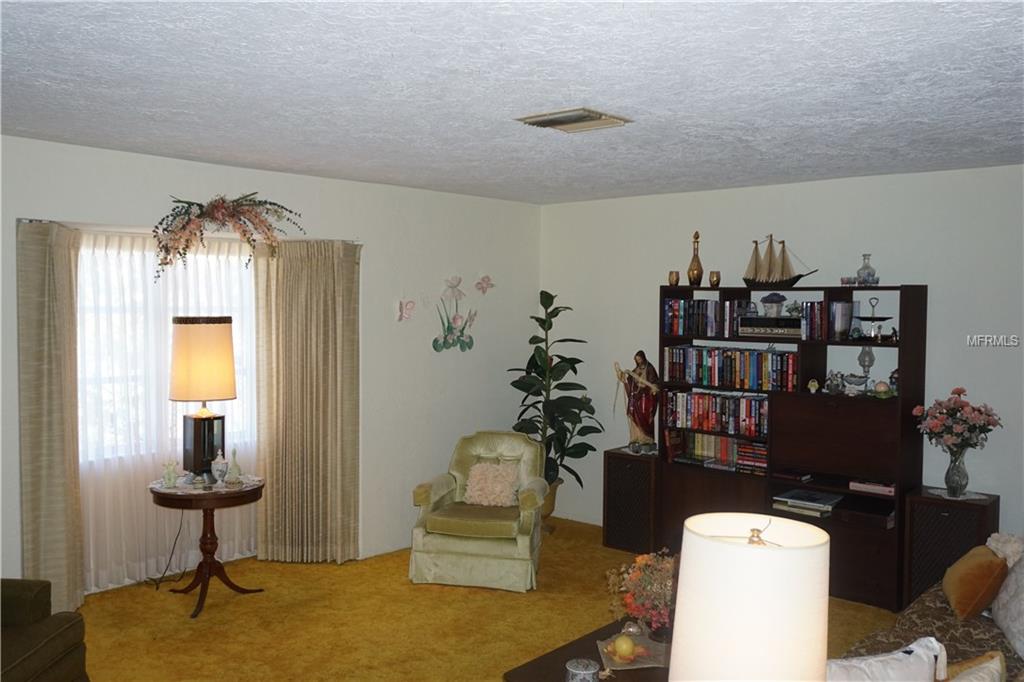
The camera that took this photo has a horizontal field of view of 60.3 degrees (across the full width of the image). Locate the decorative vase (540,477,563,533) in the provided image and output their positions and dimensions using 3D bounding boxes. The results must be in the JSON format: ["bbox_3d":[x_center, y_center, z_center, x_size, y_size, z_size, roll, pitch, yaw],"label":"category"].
[{"bbox_3d":[0.249,1.189,6.514,0.270,0.420,0.270,0,3,0],"label":"decorative vase"}]

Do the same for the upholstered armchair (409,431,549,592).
[{"bbox_3d":[-0.158,1.025,5.550,0.770,0.826,0.780,1,3,13],"label":"upholstered armchair"}]

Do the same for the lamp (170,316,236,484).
[{"bbox_3d":[-1.750,0.334,5.024,0.360,0.930,0.360,0,3,-2],"label":"lamp"}]

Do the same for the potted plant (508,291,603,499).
[{"bbox_3d":[0.322,0.426,6.444,0.660,1.587,0.680,0,3,0],"label":"potted plant"}]

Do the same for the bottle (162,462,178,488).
[{"bbox_3d":[-1.888,0.733,4.856,0.100,0.133,0.100,3,4,42],"label":"bottle"}]

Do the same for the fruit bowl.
[{"bbox_3d":[0.455,1.114,3.250,0.260,0.090,0.270,0,3,0],"label":"fruit bowl"}]

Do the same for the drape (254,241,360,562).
[{"bbox_3d":[-1.307,0.400,5.652,0.650,2.030,0.140,1,3,2],"label":"drape"}]

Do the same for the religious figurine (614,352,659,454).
[{"bbox_3d":[0.874,0.407,6.133,0.300,0.710,0.250,2,3,30],"label":"religious figurine"}]

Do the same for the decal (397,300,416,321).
[{"bbox_3d":[-0.695,-0.203,5.853,0.050,0.135,0.135,3,4,43],"label":"decal"}]

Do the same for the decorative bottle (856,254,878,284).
[{"bbox_3d":[2.037,-0.407,5.057,0.108,0.190,0.108,3,4,43],"label":"decorative bottle"}]

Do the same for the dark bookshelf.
[{"bbox_3d":[1.652,0.561,5.450,1.580,1.800,0.300,3,4,43],"label":"dark bookshelf"}]

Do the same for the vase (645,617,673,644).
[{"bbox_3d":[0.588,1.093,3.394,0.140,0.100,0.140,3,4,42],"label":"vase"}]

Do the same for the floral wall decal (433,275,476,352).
[{"bbox_3d":[-0.405,-0.194,6.202,0.030,0.550,0.420,3,4,42],"label":"floral wall decal"}]

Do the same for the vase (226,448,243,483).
[{"bbox_3d":[-1.542,0.699,4.905,0.090,0.202,0.090,0,3,-17],"label":"vase"}]

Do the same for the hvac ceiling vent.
[{"bbox_3d":[0.255,-0.900,3.630,0.360,0.030,0.360,3,4,43],"label":"hvac ceiling vent"}]

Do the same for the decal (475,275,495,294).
[{"bbox_3d":[-0.189,-0.410,6.413,0.035,0.135,0.180,3,4,43],"label":"decal"}]

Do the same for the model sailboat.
[{"bbox_3d":[1.650,-0.497,5.430,0.490,0.322,0.090,3,4,42],"label":"model sailboat"}]

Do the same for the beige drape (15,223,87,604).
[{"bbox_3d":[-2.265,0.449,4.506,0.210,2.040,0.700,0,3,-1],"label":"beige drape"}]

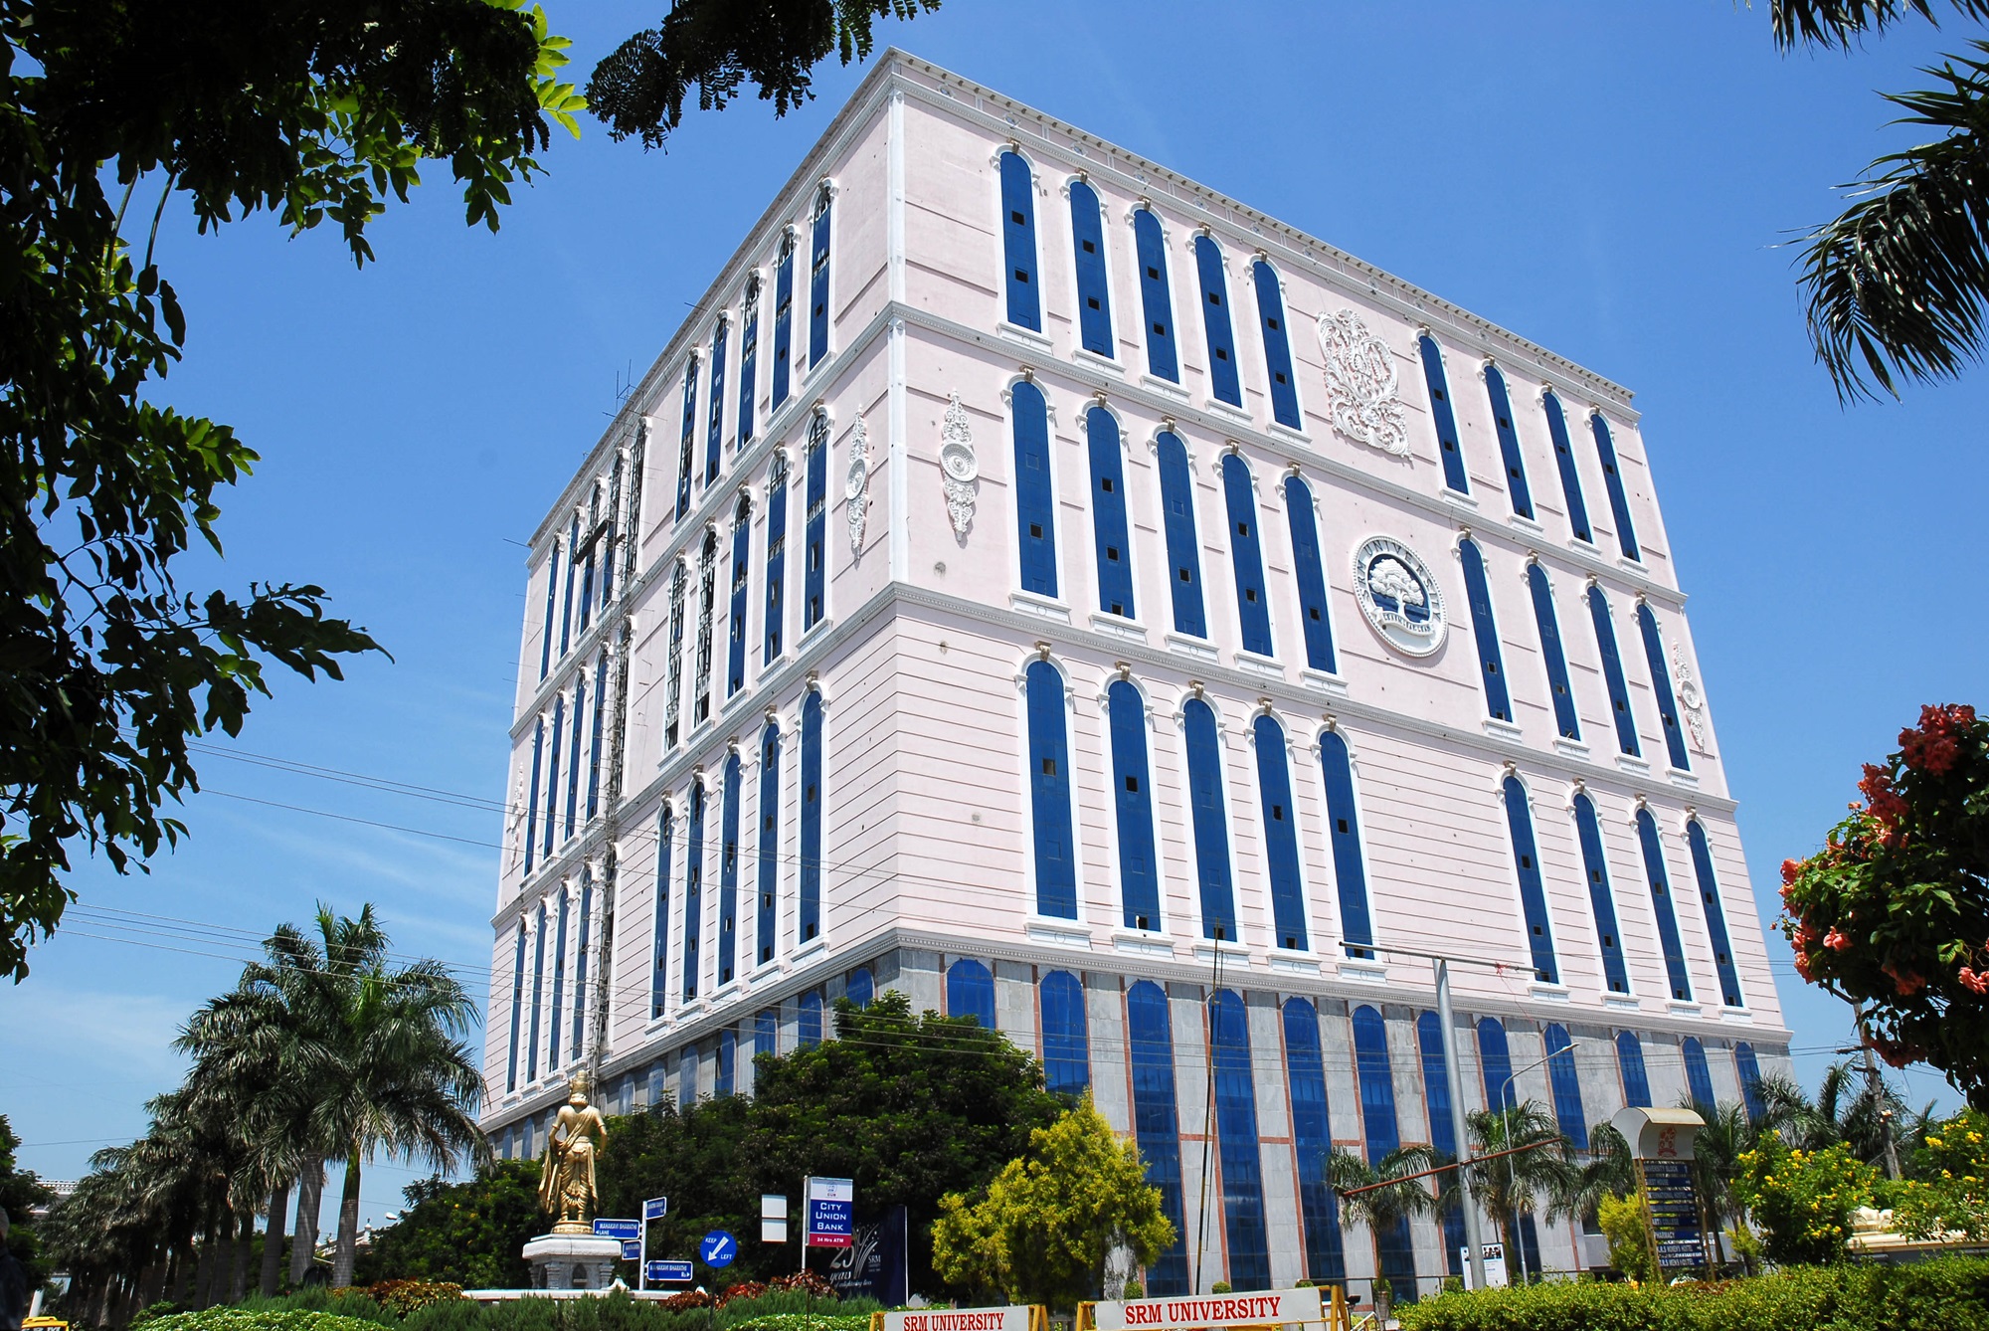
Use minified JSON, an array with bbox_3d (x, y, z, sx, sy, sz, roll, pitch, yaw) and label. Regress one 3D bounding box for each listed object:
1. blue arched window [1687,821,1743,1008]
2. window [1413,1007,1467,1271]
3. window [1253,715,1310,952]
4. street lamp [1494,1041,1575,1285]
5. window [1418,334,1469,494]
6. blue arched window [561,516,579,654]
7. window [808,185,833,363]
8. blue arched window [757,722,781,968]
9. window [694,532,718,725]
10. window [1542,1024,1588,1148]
[{"bbox_3d":[40.758,13.943,84.756,1.870,10.945,0.300,13,-28,-31],"label":"blue arched window"},{"bbox_3d":[19.560,20.877,65.580,2.070,11.450,0.300,13,-29,-31],"label":"window"},{"bbox_3d":[12.846,7.367,67.353,1.870,10.945,0.300,13,-28,-31],"label":"window"},{"bbox_3d":[15.426,14.654,40.993,0.300,8.050,2.529,20,-32,-41],"label":"street lamp"},{"bbox_3d":[26.325,-15.027,87.853,1.870,10.725,0.300,13,-28,-31],"label":"window"},{"bbox_3d":[-29.674,-5.805,104.400,0.300,10.390,1.880,13,-29,-31],"label":"blue arched window"},{"bbox_3d":[-8.717,-19.757,74.519,0.300,10.725,1.870,13,-28,-31],"label":"window"},{"bbox_3d":[-10.080,7.797,67.007,0.300,11.188,1.796,13,-29,-30],"label":"blue arched window"},{"bbox_3d":[-14.541,-2.173,75.778,0.300,10.770,1.840,13,-29,-30],"label":"window"},{"bbox_3d":[27.445,20.217,72.003,1.952,5.885,0.300,13,-28,-31],"label":"window"}]

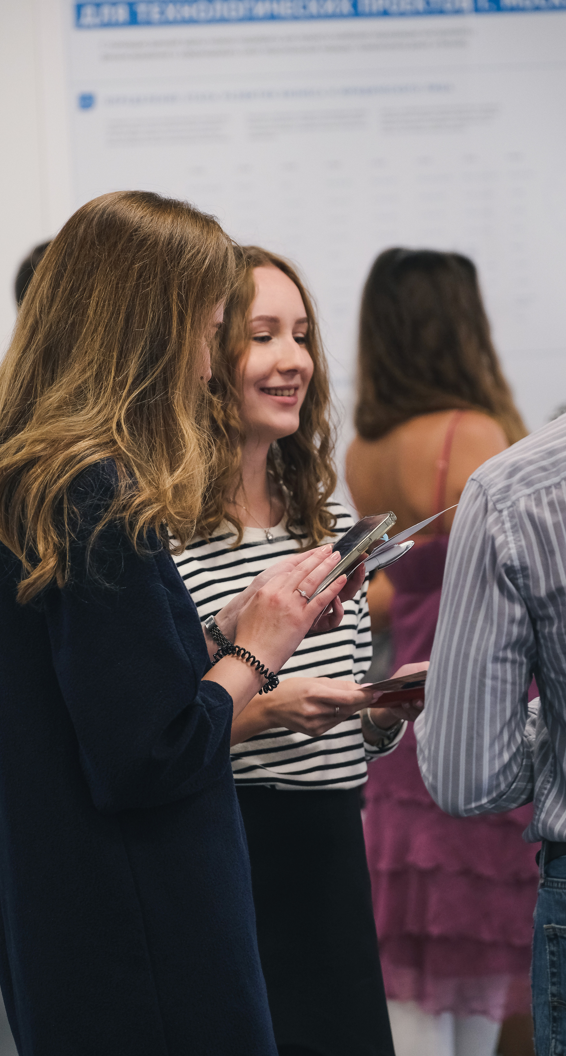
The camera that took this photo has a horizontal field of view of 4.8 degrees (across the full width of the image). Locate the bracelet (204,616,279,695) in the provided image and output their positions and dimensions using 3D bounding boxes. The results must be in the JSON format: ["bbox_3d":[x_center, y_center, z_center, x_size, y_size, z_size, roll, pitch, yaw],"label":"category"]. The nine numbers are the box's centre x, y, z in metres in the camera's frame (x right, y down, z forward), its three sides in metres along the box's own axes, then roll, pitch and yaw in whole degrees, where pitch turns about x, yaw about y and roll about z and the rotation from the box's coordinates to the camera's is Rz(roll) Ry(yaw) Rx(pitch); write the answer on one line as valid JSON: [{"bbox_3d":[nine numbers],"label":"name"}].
[{"bbox_3d":[-0.041,0.154,7.350,0.080,0.019,0.073,32,-28,0],"label":"bracelet"}]

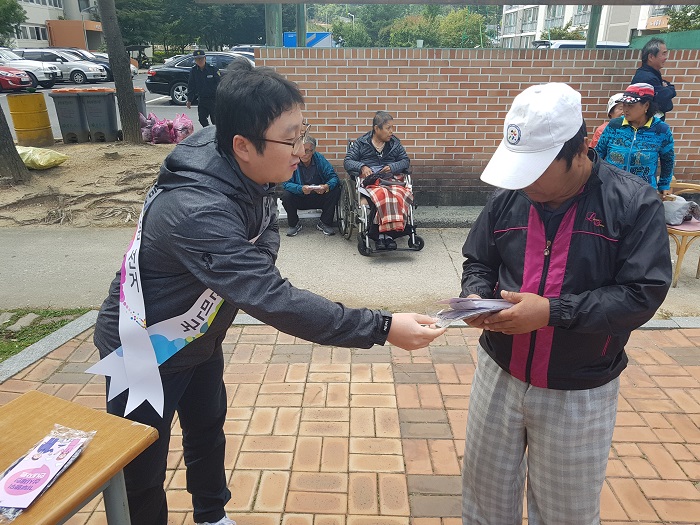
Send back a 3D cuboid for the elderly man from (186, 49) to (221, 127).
[{"bbox_3d":[-2.708,-3.151,10.042,0.560,1.680,0.360,1,21,3],"label":"elderly man"}]

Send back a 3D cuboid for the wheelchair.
[{"bbox_3d":[0.275,-0.597,4.621,0.610,0.900,0.950,-5,22,-13],"label":"wheelchair"}]

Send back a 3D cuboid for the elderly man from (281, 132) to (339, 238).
[{"bbox_3d":[-0.363,-0.789,5.171,0.580,0.900,0.700,0,21,0],"label":"elderly man"}]

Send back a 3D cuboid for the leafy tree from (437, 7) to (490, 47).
[{"bbox_3d":[7.625,-14.564,35.106,3.500,4.200,3.500,0,21,0],"label":"leafy tree"}]

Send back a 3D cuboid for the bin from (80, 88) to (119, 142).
[{"bbox_3d":[-4.796,-2.810,10.090,0.500,0.970,0.570,-3,22,-6],"label":"bin"}]

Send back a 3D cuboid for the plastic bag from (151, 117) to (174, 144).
[{"bbox_3d":[-3.552,-2.548,10.052,0.430,0.460,0.420,0,21,0],"label":"plastic bag"}]

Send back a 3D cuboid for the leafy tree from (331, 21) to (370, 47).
[{"bbox_3d":[0.027,-14.056,35.311,3.000,4.000,3.000,0,21,0],"label":"leafy tree"}]

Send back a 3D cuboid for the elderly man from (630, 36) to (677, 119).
[{"bbox_3d":[2.745,-1.205,4.952,0.420,1.690,0.520,7,22,17],"label":"elderly man"}]

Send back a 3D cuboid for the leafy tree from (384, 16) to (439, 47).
[{"bbox_3d":[3.814,-13.440,33.401,3.600,4.200,3.600,0,21,0],"label":"leafy tree"}]

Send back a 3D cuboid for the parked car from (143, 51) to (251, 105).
[{"bbox_3d":[-3.680,-5.608,15.954,4.880,1.480,1.860,-1,21,-3],"label":"parked car"}]

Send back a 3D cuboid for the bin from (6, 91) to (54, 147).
[{"bbox_3d":[-5.891,-2.649,9.696,0.590,0.885,0.590,0,21,0],"label":"bin"}]

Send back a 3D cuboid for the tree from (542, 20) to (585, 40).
[{"bbox_3d":[10.590,-10.333,26.024,2.300,2.950,2.300,0,21,0],"label":"tree"}]

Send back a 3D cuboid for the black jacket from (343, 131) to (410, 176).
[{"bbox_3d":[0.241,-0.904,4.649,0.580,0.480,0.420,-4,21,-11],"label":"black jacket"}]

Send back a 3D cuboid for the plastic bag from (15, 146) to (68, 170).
[{"bbox_3d":[-4.633,-1.575,7.814,0.880,0.290,0.500,0,21,0],"label":"plastic bag"}]

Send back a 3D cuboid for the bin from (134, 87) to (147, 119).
[{"bbox_3d":[-4.221,-2.824,10.098,0.500,0.940,0.540,0,21,0],"label":"bin"}]

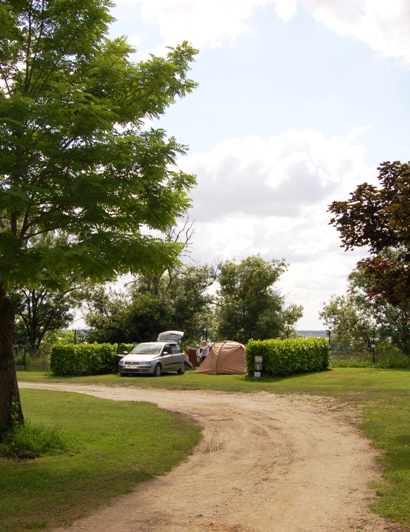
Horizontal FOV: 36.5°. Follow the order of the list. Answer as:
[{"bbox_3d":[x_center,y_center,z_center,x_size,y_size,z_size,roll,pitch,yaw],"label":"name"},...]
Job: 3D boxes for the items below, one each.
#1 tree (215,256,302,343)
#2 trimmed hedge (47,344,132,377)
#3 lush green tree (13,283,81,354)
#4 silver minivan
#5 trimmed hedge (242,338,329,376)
[{"bbox_3d":[3.450,2.831,40.431,5.600,6.900,5.200,0,-6,0],"label":"tree"},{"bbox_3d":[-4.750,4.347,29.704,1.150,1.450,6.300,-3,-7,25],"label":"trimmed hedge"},{"bbox_3d":[-9.000,2.963,34.884,4.300,5.400,4.200,0,-6,0],"label":"lush green tree"},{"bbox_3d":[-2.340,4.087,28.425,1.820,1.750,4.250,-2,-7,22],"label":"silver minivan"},{"bbox_3d":[4.000,4.270,29.512,1.200,1.600,7.300,-4,-7,31],"label":"trimmed hedge"}]

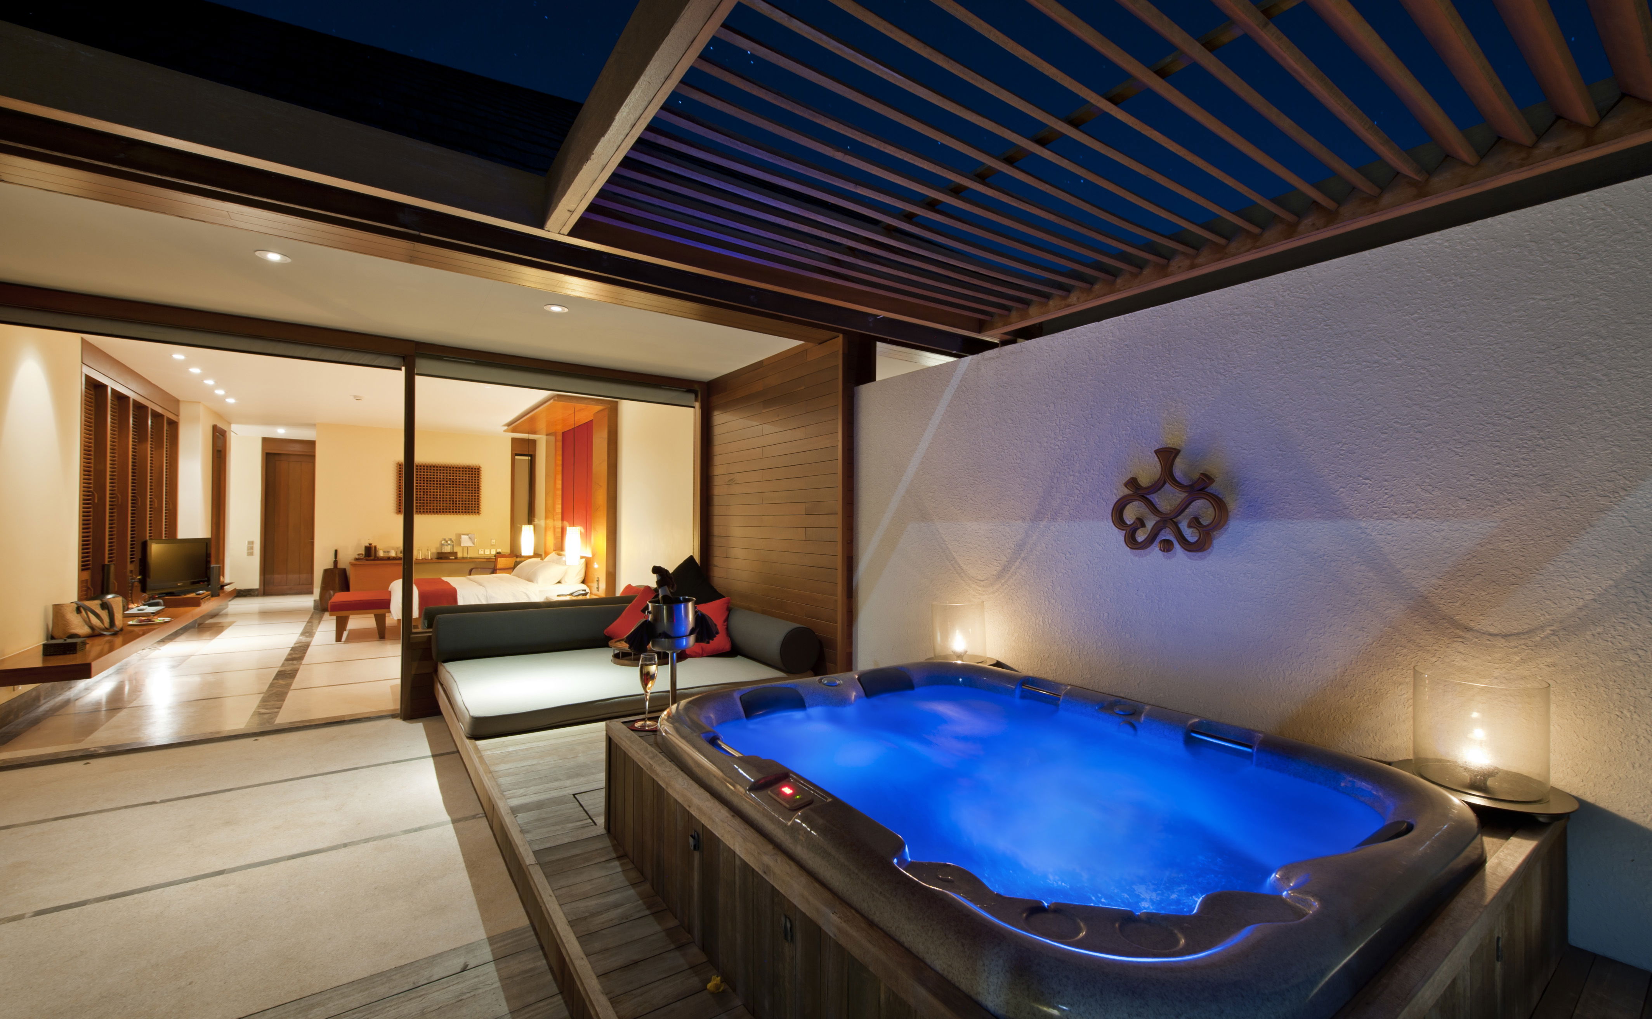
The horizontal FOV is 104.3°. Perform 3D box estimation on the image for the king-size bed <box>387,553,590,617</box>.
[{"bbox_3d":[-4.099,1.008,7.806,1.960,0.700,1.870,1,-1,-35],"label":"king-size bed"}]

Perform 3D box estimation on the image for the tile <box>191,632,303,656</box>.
[{"bbox_3d":[-5.672,1.332,6.332,0.680,0.015,0.965,1,-1,-35],"label":"tile"}]

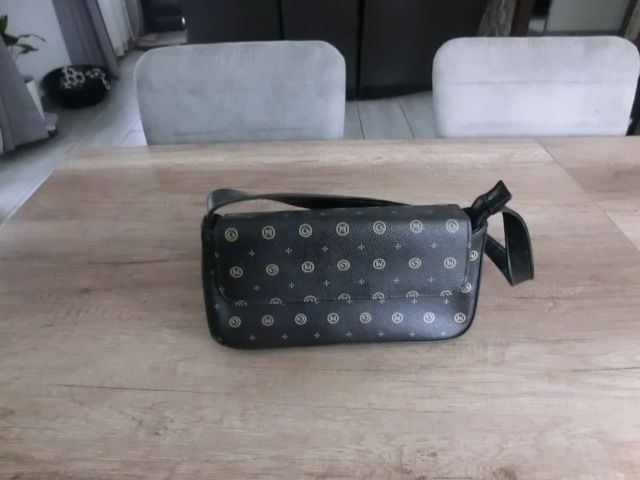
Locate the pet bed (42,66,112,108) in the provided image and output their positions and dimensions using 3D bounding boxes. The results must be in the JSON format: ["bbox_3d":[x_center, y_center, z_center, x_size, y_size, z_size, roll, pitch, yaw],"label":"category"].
[{"bbox_3d":[-1.706,-1.092,3.146,0.420,0.195,0.420,29,46,33],"label":"pet bed"}]

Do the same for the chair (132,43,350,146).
[{"bbox_3d":[-0.146,0.078,1.033,0.465,0.880,0.570,-3,38,-3],"label":"chair"}]

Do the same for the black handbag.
[{"bbox_3d":[0.061,0.014,0.455,0.355,0.170,0.107,-2,38,-2],"label":"black handbag"}]

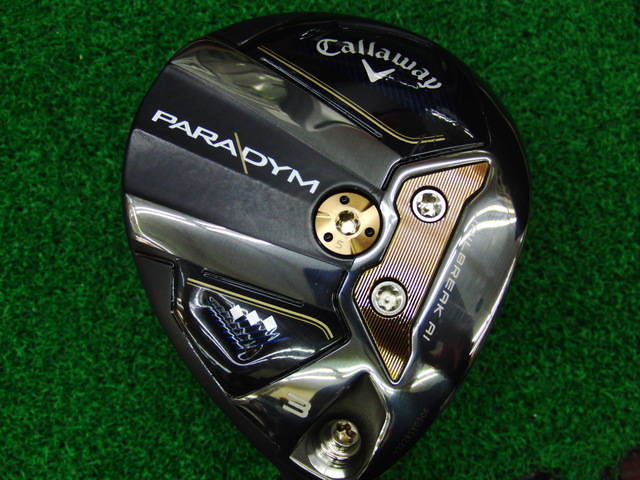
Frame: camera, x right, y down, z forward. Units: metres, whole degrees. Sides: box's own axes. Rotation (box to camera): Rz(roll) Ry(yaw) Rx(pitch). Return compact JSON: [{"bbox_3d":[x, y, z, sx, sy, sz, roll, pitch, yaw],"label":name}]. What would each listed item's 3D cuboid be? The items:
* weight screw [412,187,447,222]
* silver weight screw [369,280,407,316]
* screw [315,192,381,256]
[{"bbox_3d":[0.023,-0.007,0.144,0.007,0.004,0.007,0,76,0],"label":"weight screw"},{"bbox_3d":[0.014,0.012,0.139,0.007,0.004,0.007,0,76,0],"label":"silver weight screw"},{"bbox_3d":[0.006,-0.003,0.143,0.013,0.005,0.013,0,76,0],"label":"screw"}]

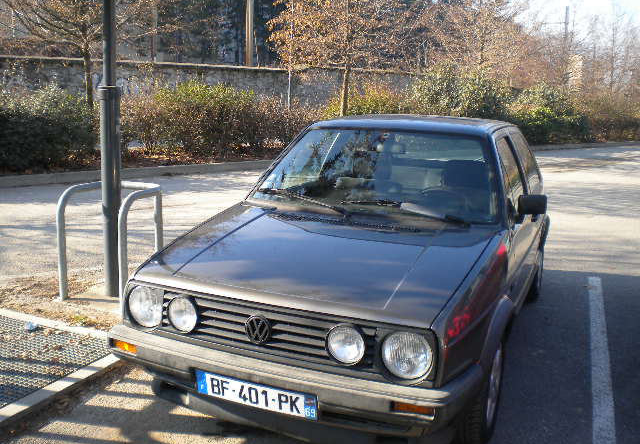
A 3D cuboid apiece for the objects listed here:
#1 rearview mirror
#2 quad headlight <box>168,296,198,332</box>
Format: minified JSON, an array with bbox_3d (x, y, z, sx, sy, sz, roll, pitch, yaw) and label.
[{"bbox_3d":[1.142,-0.091,3.472,0.160,0.110,0.085,6,12,22],"label":"rearview mirror"},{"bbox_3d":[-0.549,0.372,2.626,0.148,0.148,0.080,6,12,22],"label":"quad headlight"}]

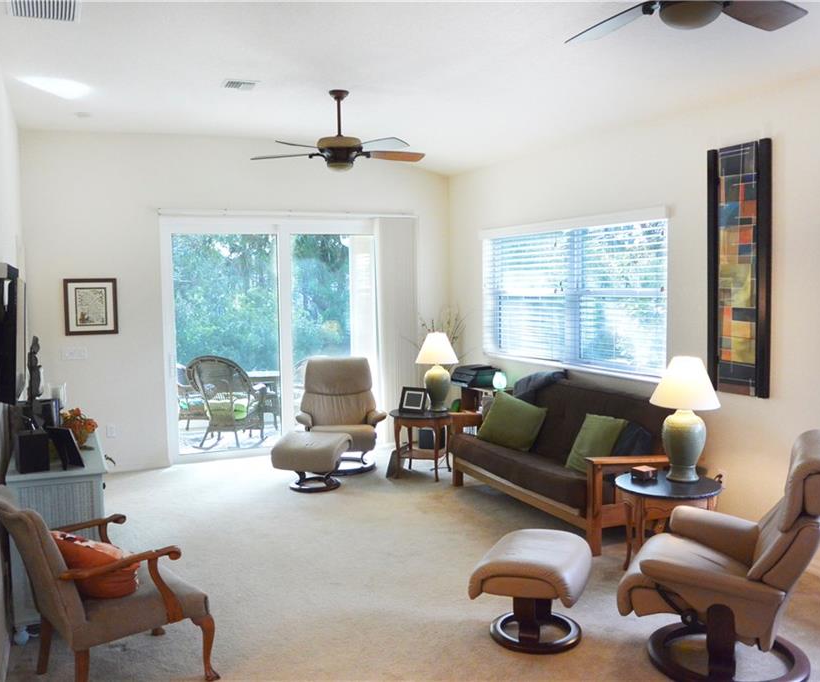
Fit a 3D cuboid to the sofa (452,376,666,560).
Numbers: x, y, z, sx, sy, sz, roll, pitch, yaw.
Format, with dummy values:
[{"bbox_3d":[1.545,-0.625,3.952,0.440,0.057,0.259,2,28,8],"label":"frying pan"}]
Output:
[{"bbox_3d":[1.115,0.814,5.721,0.900,0.900,1.950,-3,5,-24],"label":"sofa"}]

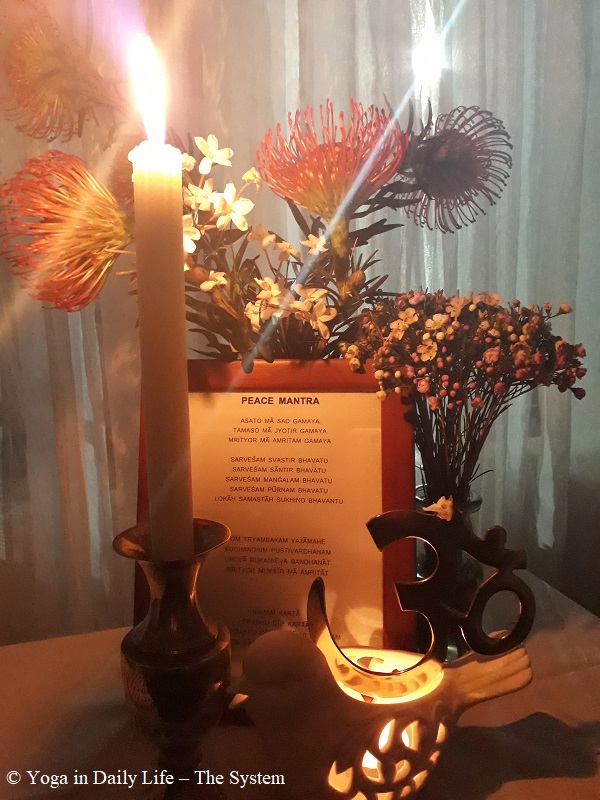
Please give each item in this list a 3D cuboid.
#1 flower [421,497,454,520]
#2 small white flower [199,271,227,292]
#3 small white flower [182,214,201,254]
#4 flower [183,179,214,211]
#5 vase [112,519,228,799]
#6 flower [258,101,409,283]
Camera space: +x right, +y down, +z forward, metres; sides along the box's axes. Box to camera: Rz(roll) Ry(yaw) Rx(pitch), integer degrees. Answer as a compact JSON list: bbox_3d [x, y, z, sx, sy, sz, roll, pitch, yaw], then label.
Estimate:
[{"bbox_3d":[0.099,0.077,0.445,0.023,0.018,0.018,0,9,6],"label":"flower"},{"bbox_3d":[-0.062,-0.084,0.440,0.021,0.016,0.019,-3,10,-17],"label":"small white flower"},{"bbox_3d":[-0.079,-0.117,0.440,0.020,0.028,0.017,-2,9,-9],"label":"small white flower"},{"bbox_3d":[-0.072,-0.145,0.440,0.024,0.024,0.017,0,9,3],"label":"flower"},{"bbox_3d":[-0.063,0.144,0.324,0.058,0.152,0.058,0,9,0],"label":"vase"},{"bbox_3d":[0.024,-0.160,0.475,0.113,0.130,0.108,0,9,0],"label":"flower"}]

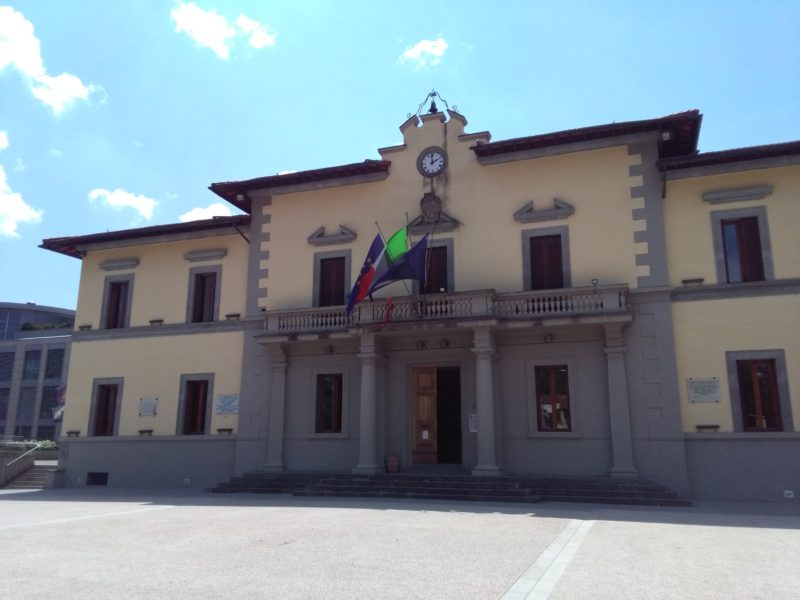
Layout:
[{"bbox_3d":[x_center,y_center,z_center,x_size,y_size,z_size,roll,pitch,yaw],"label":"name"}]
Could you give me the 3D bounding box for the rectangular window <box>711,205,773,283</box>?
[{"bbox_3d":[11.813,-1.879,22.342,1.730,2.596,0.220,-4,-14,19],"label":"rectangular window"}]

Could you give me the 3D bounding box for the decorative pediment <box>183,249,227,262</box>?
[{"bbox_3d":[-8.101,-1.818,27.054,1.952,0.315,0.270,-4,-13,18],"label":"decorative pediment"}]

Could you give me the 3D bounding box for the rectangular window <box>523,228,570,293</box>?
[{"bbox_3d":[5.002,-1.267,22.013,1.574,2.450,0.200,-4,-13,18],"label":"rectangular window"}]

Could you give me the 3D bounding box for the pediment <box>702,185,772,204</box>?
[{"bbox_3d":[10.664,-3.266,20.451,1.985,0.310,0.270,-4,-13,18],"label":"pediment"}]

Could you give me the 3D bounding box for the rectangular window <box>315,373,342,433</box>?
[{"bbox_3d":[-2.674,3.964,24.771,1.076,2.231,0.200,-4,-14,19],"label":"rectangular window"}]

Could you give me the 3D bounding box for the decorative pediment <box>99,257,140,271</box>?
[{"bbox_3d":[-13.377,-1.700,31.070,2.338,0.442,0.270,-4,-14,19],"label":"decorative pediment"}]

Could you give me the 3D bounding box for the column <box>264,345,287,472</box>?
[{"bbox_3d":[-4.908,4.293,25.999,0.798,5.070,0.550,-4,-14,19],"label":"column"}]

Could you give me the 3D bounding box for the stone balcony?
[{"bbox_3d":[0.978,0.558,23.197,13.756,1.203,1.793,-4,-14,19],"label":"stone balcony"}]

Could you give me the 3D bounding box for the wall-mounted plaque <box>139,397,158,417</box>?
[{"bbox_3d":[-10.336,4.406,26.601,0.929,0.751,0.050,-4,-13,18],"label":"wall-mounted plaque"}]

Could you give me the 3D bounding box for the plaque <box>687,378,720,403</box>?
[{"bbox_3d":[10.182,3.015,21.650,0.968,0.798,0.040,-4,-14,19],"label":"plaque"}]

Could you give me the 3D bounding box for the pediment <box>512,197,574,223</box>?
[{"bbox_3d":[5.207,-3.226,23.421,2.156,0.749,0.220,-4,-14,19],"label":"pediment"}]

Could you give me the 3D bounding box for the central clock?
[{"bbox_3d":[1.211,-5.178,24.179,1.238,1.238,0.160,-4,-13,18],"label":"central clock"}]

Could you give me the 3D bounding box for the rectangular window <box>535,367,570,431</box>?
[{"bbox_3d":[5.237,3.366,22.101,1.105,2.231,0.200,-4,-14,19],"label":"rectangular window"}]

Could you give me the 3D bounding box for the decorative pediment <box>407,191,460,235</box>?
[{"bbox_3d":[1.352,-3.508,25.803,2.157,1.657,0.320,-4,-14,19],"label":"decorative pediment"}]

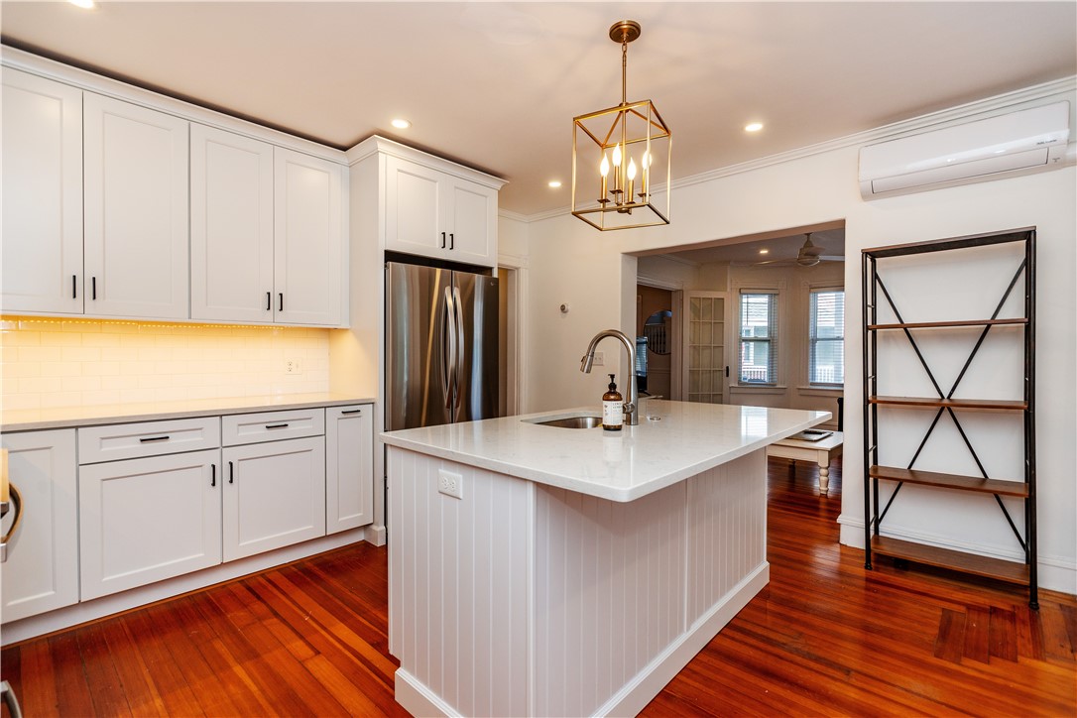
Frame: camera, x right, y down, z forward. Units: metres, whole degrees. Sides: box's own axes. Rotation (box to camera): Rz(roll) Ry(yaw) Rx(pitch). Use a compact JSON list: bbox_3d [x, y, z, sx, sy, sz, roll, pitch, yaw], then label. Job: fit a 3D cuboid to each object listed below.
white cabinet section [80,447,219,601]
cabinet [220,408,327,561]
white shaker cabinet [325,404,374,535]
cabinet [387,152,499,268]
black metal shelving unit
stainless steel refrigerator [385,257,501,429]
[{"bbox_3d":[-2.014,0.751,2.464,0.610,0.592,0.523,0,0,44],"label":"white cabinet section"},{"bbox_3d":[-1.667,0.672,2.857,0.640,0.761,0.532,0,0,43],"label":"cabinet"},{"bbox_3d":[-1.382,0.669,3.165,0.640,0.764,0.306,0,0,43],"label":"white shaker cabinet"},{"bbox_3d":[-0.887,-1.009,3.624,0.652,0.613,0.963,0,0,43],"label":"cabinet"},{"bbox_3d":[2.154,0.277,2.546,0.678,1.769,0.296,0,0,43],"label":"black metal shelving unit"},{"bbox_3d":[-0.855,0.283,3.565,0.800,1.780,0.902,0,0,43],"label":"stainless steel refrigerator"}]

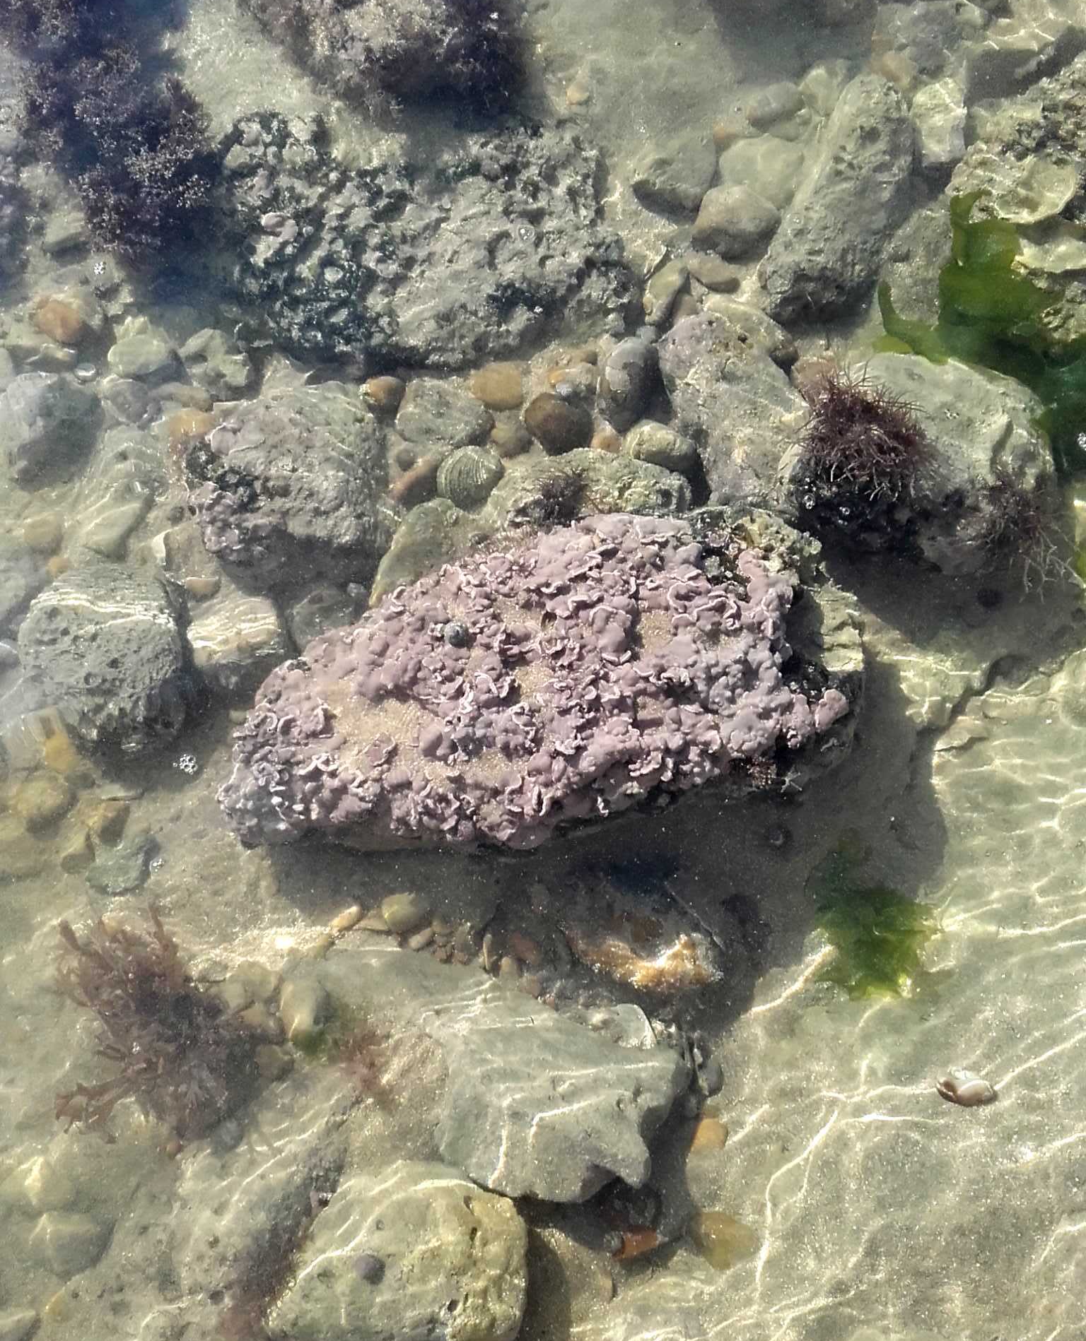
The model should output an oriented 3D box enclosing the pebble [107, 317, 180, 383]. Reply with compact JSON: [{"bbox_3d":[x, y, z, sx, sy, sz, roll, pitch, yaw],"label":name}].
[{"bbox_3d":[-0.307,-0.246,1.163,0.056,0.038,0.055,0,62,0],"label":"pebble"}]

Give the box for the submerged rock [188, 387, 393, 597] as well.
[{"bbox_3d":[-0.185,-0.140,1.159,0.152,0.095,0.166,-2,66,-1],"label":"submerged rock"}]

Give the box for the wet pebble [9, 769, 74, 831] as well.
[{"bbox_3d":[-0.329,0.085,0.992,0.042,0.028,0.041,0,62,0],"label":"wet pebble"}]

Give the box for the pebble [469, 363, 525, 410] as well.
[{"bbox_3d":[-0.038,-0.233,1.240,0.043,0.023,0.035,9,66,4],"label":"pebble"}]

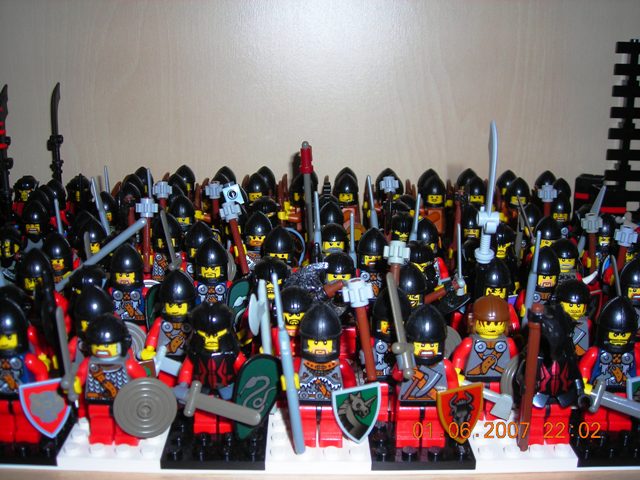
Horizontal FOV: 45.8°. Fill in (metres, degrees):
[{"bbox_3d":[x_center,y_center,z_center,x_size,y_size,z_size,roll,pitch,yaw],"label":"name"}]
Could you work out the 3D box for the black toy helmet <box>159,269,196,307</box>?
[{"bbox_3d":[-0.049,0.017,0.261,0.012,0.015,0.013,-2,17,-9],"label":"black toy helmet"}]

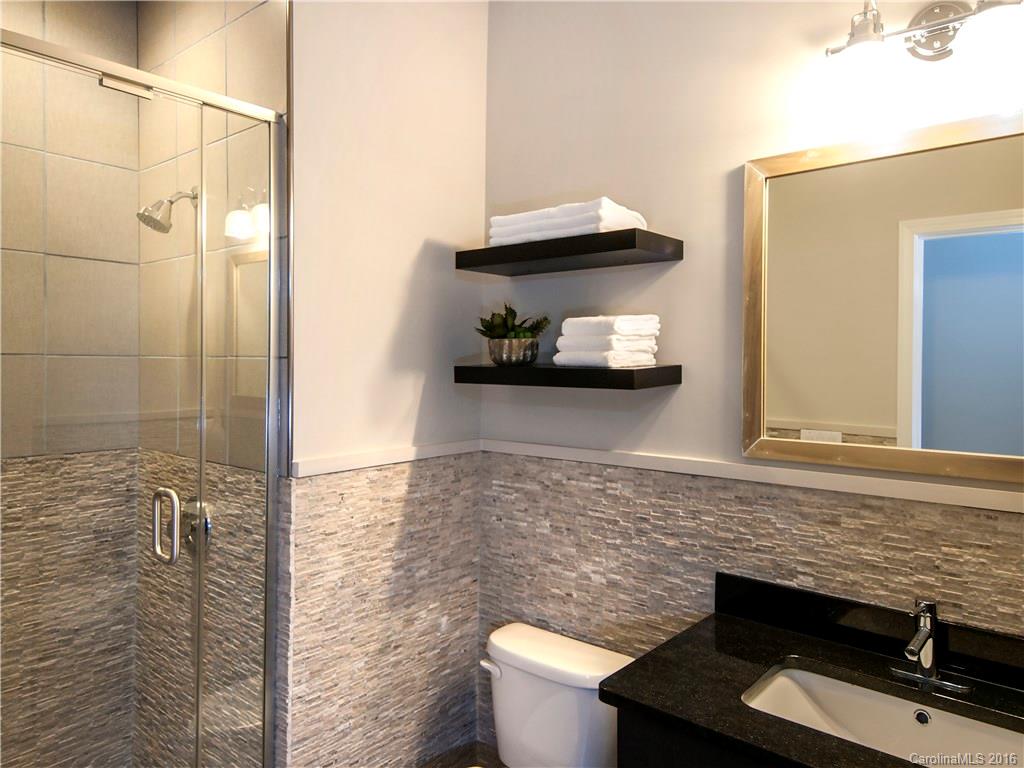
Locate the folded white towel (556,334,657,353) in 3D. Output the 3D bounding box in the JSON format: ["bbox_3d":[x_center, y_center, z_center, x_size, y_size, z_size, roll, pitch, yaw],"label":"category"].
[{"bbox_3d":[0.258,-0.103,1.751,0.172,0.040,0.240,2,3,39],"label":"folded white towel"}]

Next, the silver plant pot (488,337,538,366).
[{"bbox_3d":[0.005,-0.096,1.962,0.152,0.087,0.152,0,2,0],"label":"silver plant pot"}]

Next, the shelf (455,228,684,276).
[{"bbox_3d":[0.150,-0.366,1.864,0.603,0.049,0.263,2,3,39],"label":"shelf"}]

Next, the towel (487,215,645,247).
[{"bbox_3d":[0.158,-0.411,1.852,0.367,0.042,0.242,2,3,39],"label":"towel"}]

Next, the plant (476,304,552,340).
[{"bbox_3d":[0.006,-0.181,1.960,0.204,0.107,0.185,2,3,39],"label":"plant"}]

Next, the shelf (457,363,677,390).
[{"bbox_3d":[0.146,-0.023,1.858,0.603,0.049,0.263,2,3,39],"label":"shelf"}]

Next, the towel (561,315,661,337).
[{"bbox_3d":[0.269,-0.149,1.741,0.160,0.050,0.241,2,3,39],"label":"towel"}]

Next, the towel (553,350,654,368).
[{"bbox_3d":[0.254,-0.064,1.762,0.170,0.040,0.246,2,3,39],"label":"towel"}]

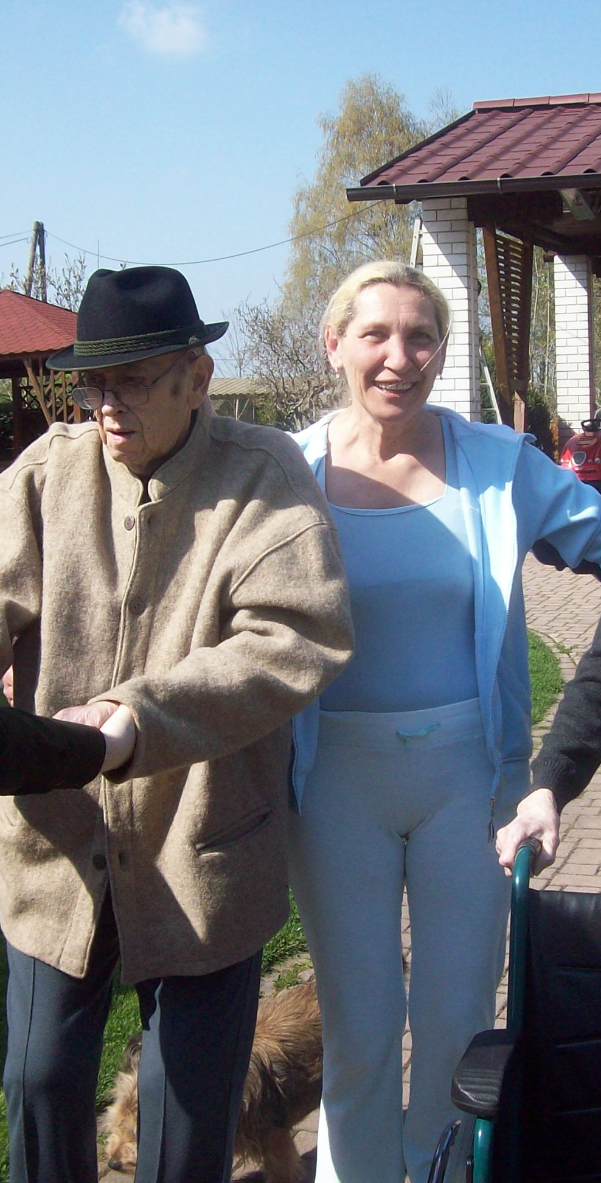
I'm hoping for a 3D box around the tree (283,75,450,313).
[{"bbox_3d":[2.447,-10.399,51.126,6.600,11.088,6.600,-2,7,0],"label":"tree"}]

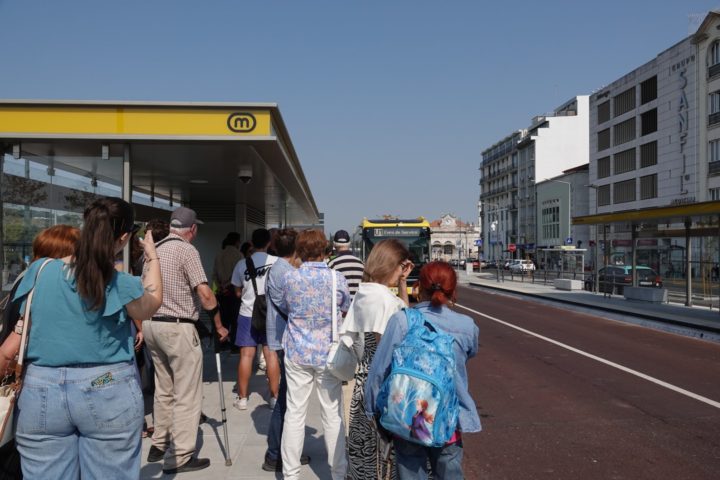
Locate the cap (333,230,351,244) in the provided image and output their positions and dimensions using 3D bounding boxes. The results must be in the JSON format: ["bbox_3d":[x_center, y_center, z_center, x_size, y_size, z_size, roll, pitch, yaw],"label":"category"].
[{"bbox_3d":[-0.193,-0.029,6.000,0.180,0.140,0.260,0,-1,1],"label":"cap"}]

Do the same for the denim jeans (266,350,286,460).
[{"bbox_3d":[-0.510,1.053,3.970,0.350,0.980,0.280,0,-1,16],"label":"denim jeans"}]

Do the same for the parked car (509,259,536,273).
[{"bbox_3d":[19.587,3.122,67.500,1.800,1.480,4.300,0,-1,-2],"label":"parked car"}]

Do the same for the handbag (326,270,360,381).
[{"bbox_3d":[-0.111,0.542,3.550,0.120,0.690,0.250,0,-1,32],"label":"handbag"}]

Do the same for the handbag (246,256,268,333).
[{"bbox_3d":[-0.952,0.514,5.280,0.270,0.700,0.200,0,-1,-14],"label":"handbag"}]

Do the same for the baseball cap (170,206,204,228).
[{"bbox_3d":[-1.208,-0.157,3.900,0.180,0.145,0.270,0,-1,28],"label":"baseball cap"}]

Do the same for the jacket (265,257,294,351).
[{"bbox_3d":[-0.493,0.447,3.970,0.420,0.670,0.300,0,-1,20],"label":"jacket"}]

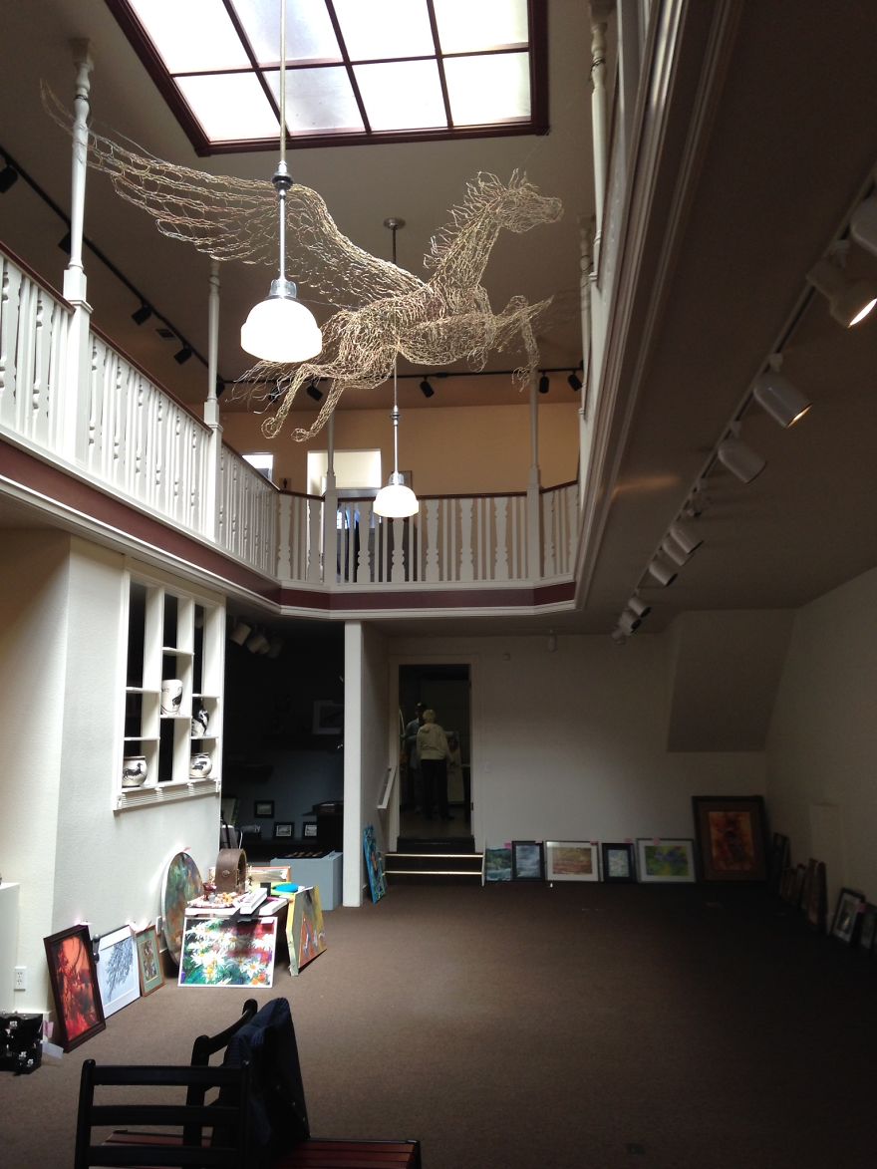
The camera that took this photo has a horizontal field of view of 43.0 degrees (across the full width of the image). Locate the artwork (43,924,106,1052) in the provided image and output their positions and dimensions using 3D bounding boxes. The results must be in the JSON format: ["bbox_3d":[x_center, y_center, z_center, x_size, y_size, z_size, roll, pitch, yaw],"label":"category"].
[{"bbox_3d":[-2.081,2.297,6.366,0.040,0.607,0.514,-15,-9,6],"label":"artwork"}]

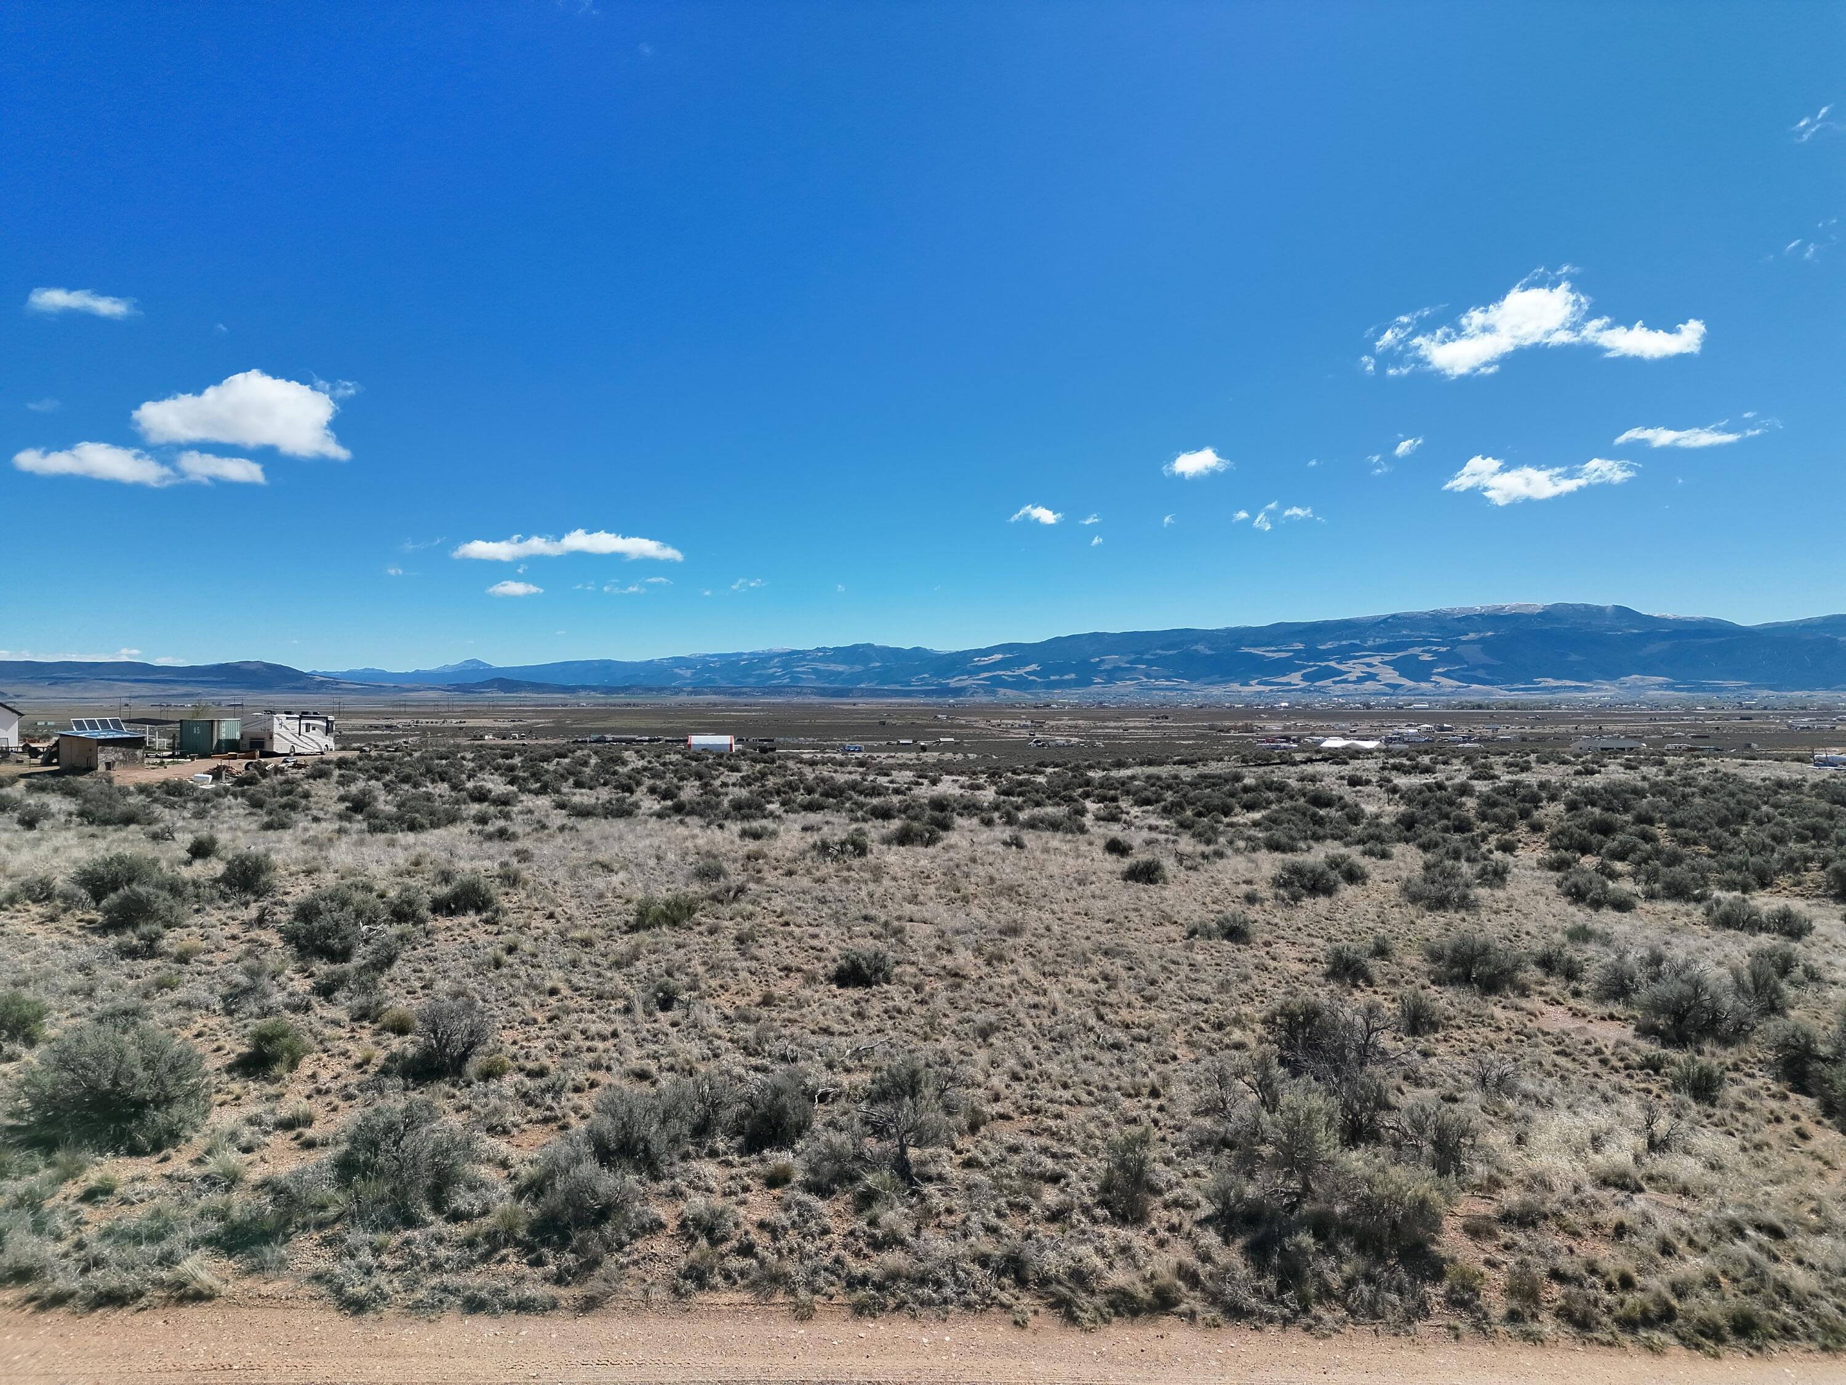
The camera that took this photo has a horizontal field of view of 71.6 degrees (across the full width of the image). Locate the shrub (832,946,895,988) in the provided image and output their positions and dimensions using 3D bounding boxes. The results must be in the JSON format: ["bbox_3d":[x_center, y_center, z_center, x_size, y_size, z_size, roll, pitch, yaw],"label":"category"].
[{"bbox_3d":[-0.980,4.457,20.958,1.038,0.587,0.955,0,0,-3],"label":"shrub"}]

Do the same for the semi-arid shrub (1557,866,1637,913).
[{"bbox_3d":[14.739,4.284,28.010,1.536,0.931,1.152,0,0,28],"label":"semi-arid shrub"}]

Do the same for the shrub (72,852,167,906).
[{"bbox_3d":[-17.875,4.089,28.455,2.180,1.071,1.744,0,0,0],"label":"shrub"}]

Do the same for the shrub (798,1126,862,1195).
[{"bbox_3d":[-0.849,4.244,11.687,0.579,0.556,0.550,0,0,0],"label":"shrub"}]

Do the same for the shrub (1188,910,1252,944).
[{"bbox_3d":[5.547,4.343,23.898,1.212,0.510,0.969,0,0,0],"label":"shrub"}]

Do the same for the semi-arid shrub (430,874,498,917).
[{"bbox_3d":[-9.619,4.207,26.804,1.450,0.817,1.160,0,0,0],"label":"semi-arid shrub"}]

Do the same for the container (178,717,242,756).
[{"bbox_3d":[-55.010,3.480,100.030,2.440,2.600,6.060,0,0,0],"label":"container"}]

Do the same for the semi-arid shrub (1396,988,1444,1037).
[{"bbox_3d":[7.167,4.581,18.436,0.665,0.638,0.612,0,0,0],"label":"semi-arid shrub"}]

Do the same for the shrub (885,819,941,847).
[{"bbox_3d":[-0.289,4.319,39.477,1.779,0.751,1.423,0,0,0],"label":"shrub"}]

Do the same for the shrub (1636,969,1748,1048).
[{"bbox_3d":[10.492,4.273,17.471,1.299,0.954,1.195,0,0,31],"label":"shrub"}]

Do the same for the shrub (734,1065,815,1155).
[{"bbox_3d":[-1.486,4.135,12.808,0.794,0.787,0.754,0,0,0],"label":"shrub"}]

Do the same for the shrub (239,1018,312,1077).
[{"bbox_3d":[-7.793,4.235,15.403,0.885,0.621,0.841,0,0,0],"label":"shrub"}]

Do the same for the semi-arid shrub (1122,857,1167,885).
[{"bbox_3d":[5.711,4.561,32.913,1.115,0.678,1.026,0,0,0],"label":"semi-arid shrub"}]

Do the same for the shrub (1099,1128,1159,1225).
[{"bbox_3d":[1.759,4.132,11.035,0.522,0.773,0.496,0,0,0],"label":"shrub"}]

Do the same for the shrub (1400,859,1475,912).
[{"bbox_3d":[11.668,4.347,29.007,1.617,1.106,1.488,0,0,0],"label":"shrub"}]

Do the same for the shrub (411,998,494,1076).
[{"bbox_3d":[-5.881,4.290,16.061,0.969,0.920,0.891,0,0,-20],"label":"shrub"}]

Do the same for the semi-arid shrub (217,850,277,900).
[{"bbox_3d":[-15.700,4.217,29.742,1.245,1.066,1.145,0,0,-28],"label":"semi-arid shrub"}]

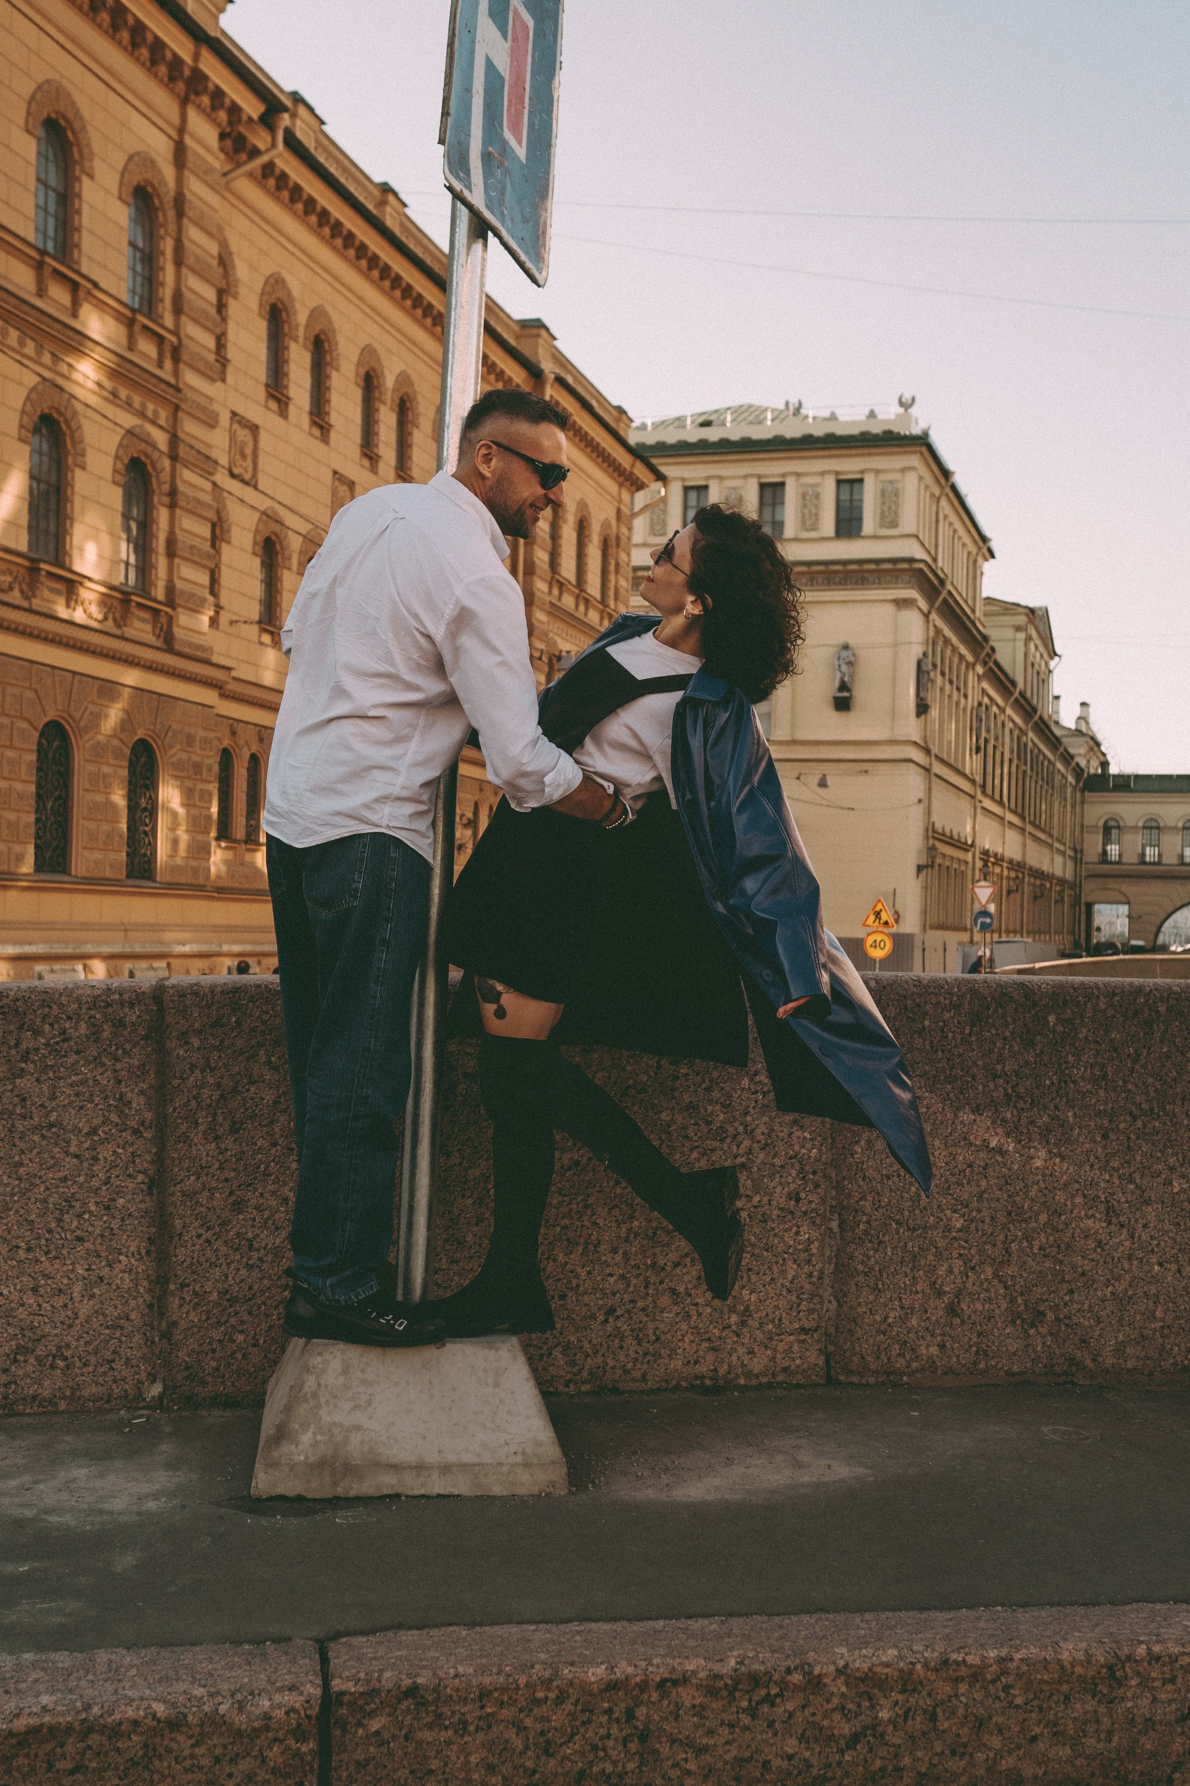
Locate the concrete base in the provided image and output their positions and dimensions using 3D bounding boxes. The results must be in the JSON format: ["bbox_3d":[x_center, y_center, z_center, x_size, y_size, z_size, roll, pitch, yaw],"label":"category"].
[{"bbox_3d":[-0.360,0.948,3.360,0.560,0.257,0.555,2,-1,-8],"label":"concrete base"}]

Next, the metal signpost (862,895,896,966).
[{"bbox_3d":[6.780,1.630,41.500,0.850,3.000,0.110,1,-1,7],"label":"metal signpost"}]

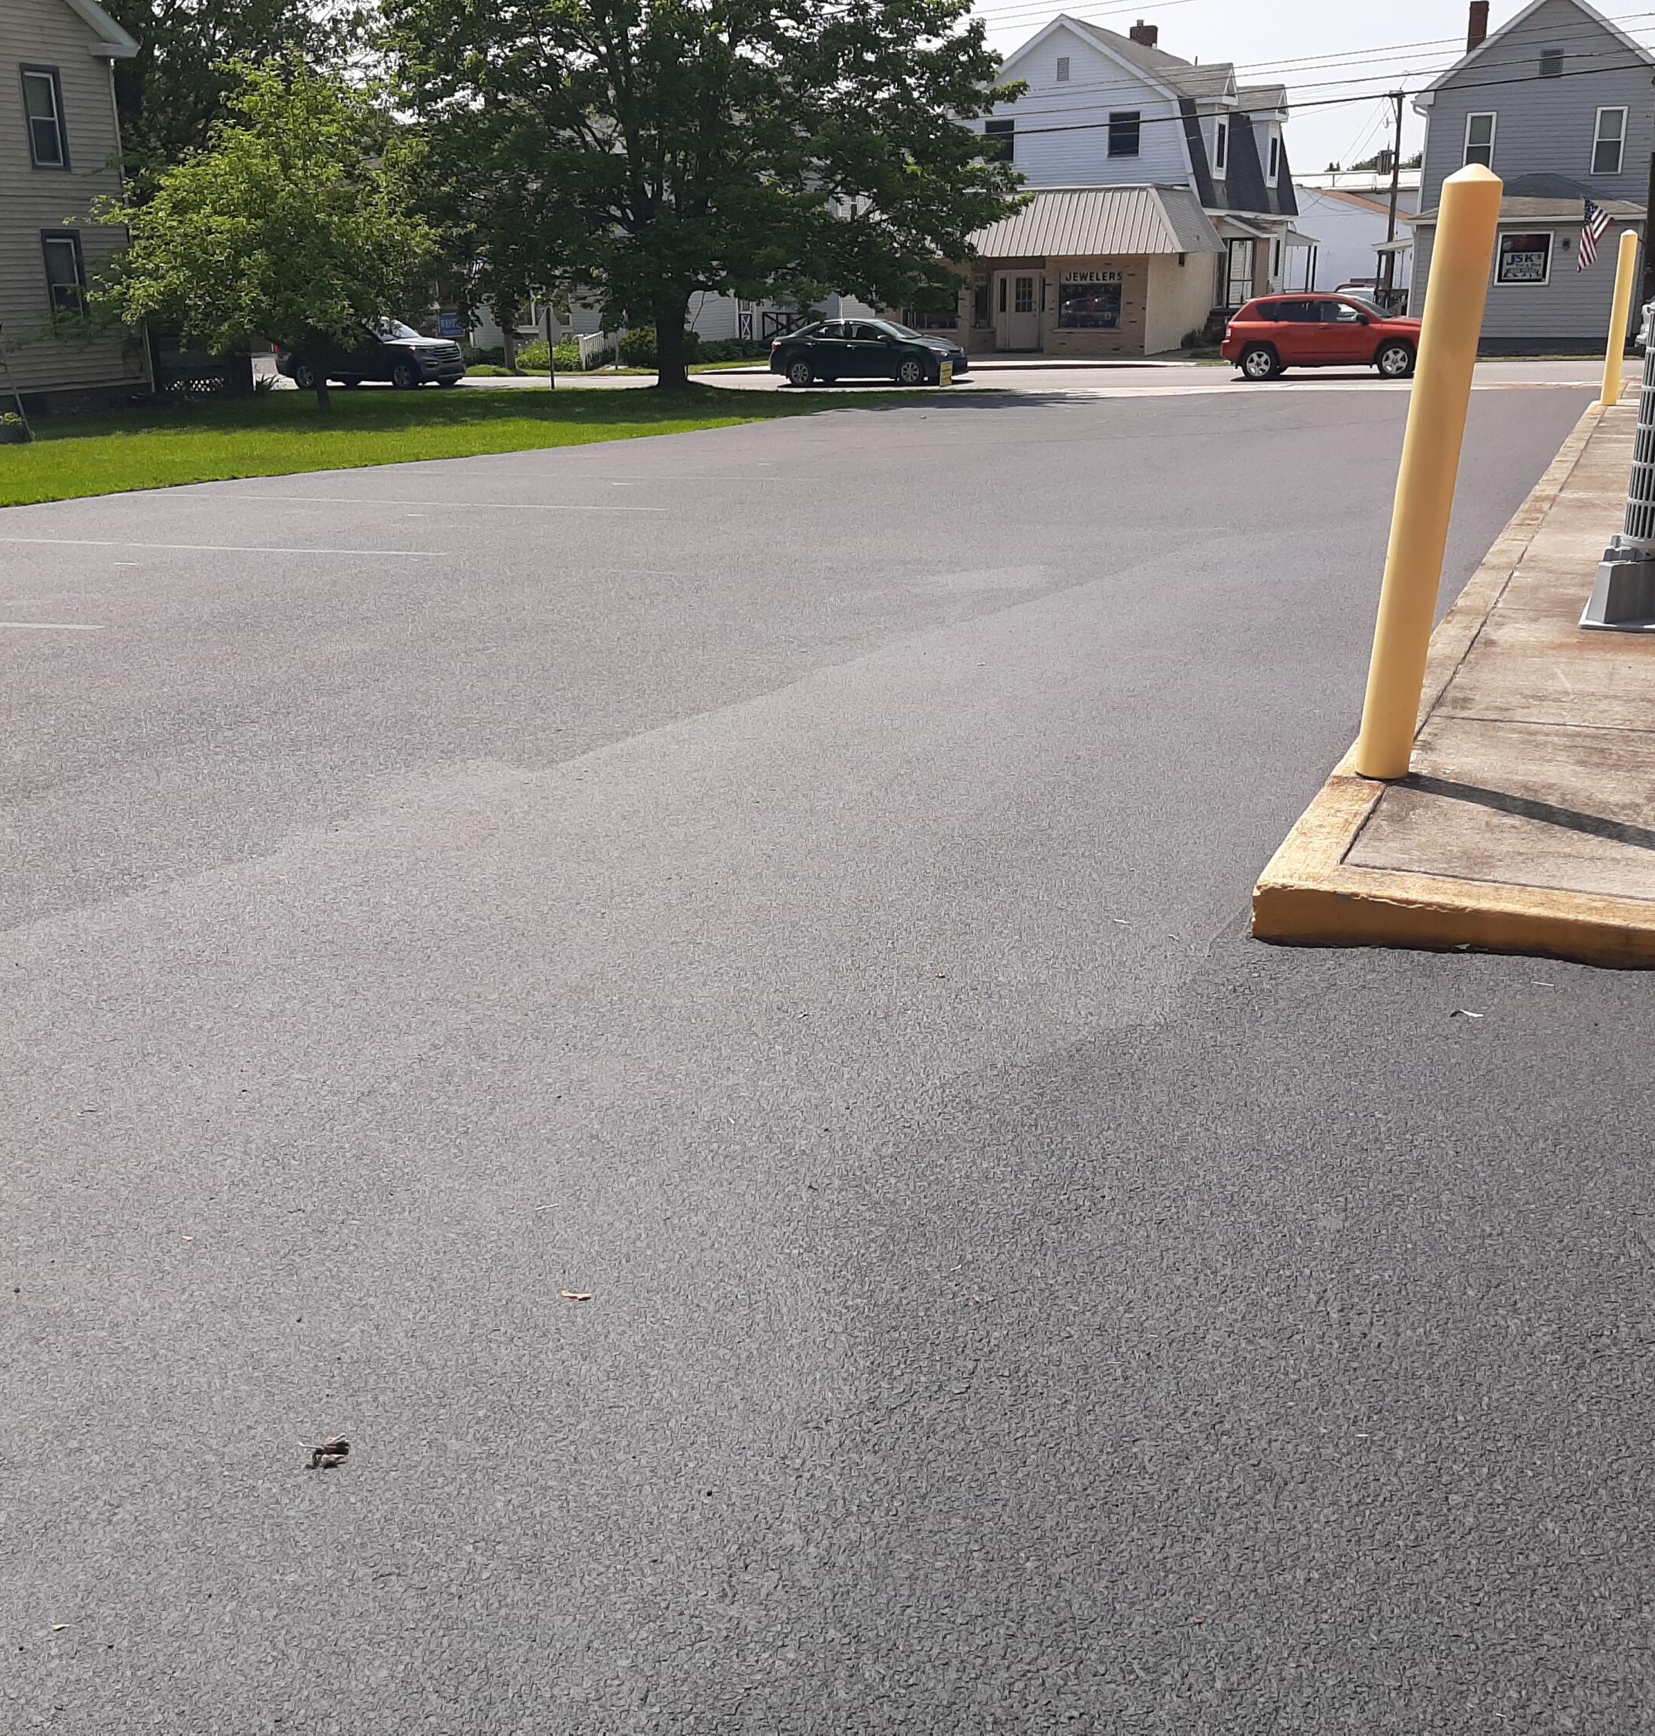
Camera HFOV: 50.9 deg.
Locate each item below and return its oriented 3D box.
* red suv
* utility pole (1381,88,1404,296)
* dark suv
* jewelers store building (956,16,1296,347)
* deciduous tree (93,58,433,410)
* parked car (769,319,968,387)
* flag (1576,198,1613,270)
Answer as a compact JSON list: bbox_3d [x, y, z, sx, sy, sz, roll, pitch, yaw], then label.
[{"bbox_3d":[10.300,-10.820,35.400,4.410,1.650,1.770,7,20,22],"label":"red suv"},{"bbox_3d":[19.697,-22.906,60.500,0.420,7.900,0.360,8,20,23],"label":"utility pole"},{"bbox_3d":[-11.550,-13.000,44.000,5.050,1.775,2.000,8,20,23],"label":"dark suv"},{"bbox_3d":[8.021,-19.953,51.461,8.600,8.800,12.800,8,21,25],"label":"jewelers store building"},{"bbox_3d":[-8.792,-9.961,27.400,5.100,5.250,5.000,-1,19,0],"label":"deciduous tree"},{"bbox_3d":[0.930,-11.900,40.100,4.640,1.460,1.780,8,20,23],"label":"parked car"},{"bbox_3d":[17.640,-14.565,39.950,0.800,1.550,0.300,8,20,23],"label":"flag"}]

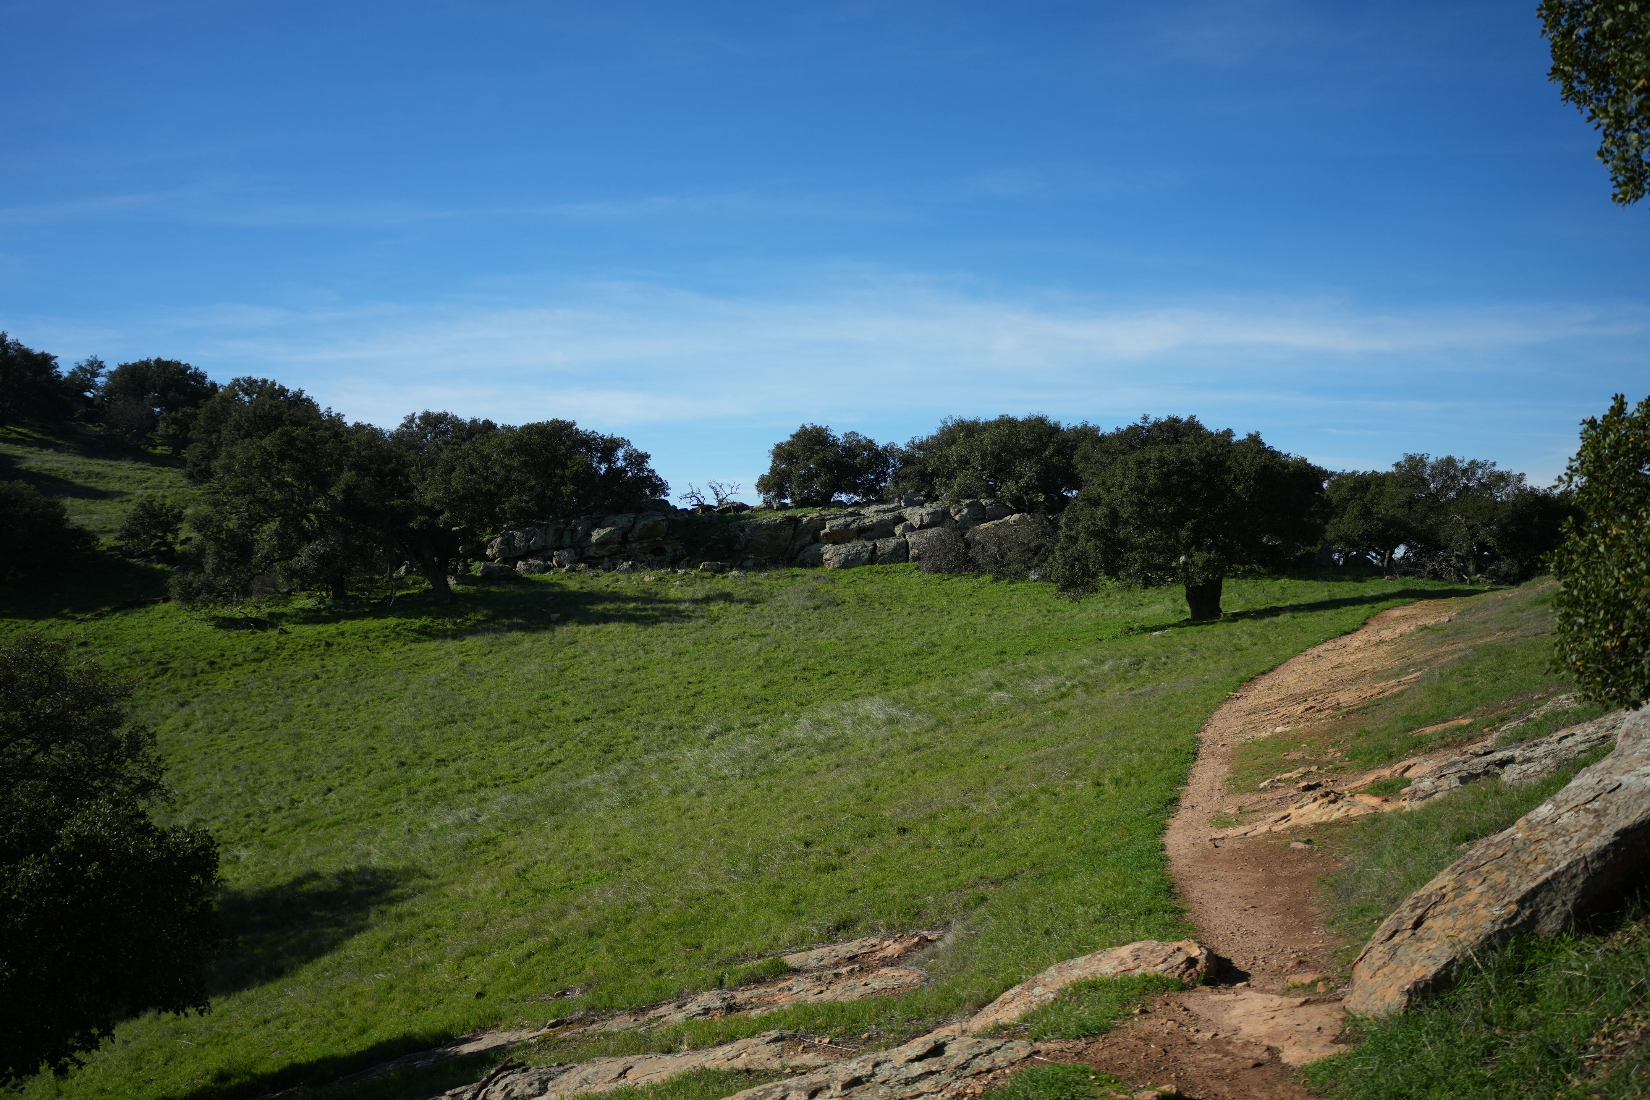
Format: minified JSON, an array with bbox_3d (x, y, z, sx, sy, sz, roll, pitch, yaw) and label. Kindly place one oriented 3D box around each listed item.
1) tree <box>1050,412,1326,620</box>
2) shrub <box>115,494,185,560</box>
[{"bbox_3d":[10.003,-0.892,35.500,7.200,5.520,6.840,0,1,16],"label":"tree"},{"bbox_3d":[-26.268,-0.904,50.000,2.450,2.510,2.250,-1,1,-28],"label":"shrub"}]

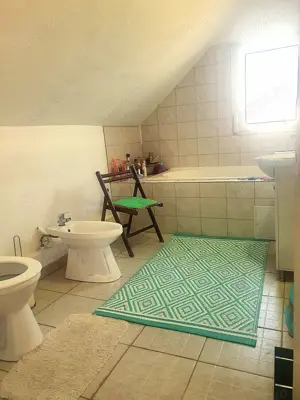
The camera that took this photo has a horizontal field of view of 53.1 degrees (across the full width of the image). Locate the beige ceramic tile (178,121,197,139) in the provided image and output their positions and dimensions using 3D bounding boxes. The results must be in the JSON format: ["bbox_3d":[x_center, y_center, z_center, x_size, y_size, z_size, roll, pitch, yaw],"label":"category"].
[{"bbox_3d":[0.458,-0.853,3.680,0.250,0.201,0.010,1,13,24],"label":"beige ceramic tile"}]

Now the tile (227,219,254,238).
[{"bbox_3d":[0.854,0.272,2.837,0.248,0.190,0.010,1,12,24],"label":"tile"}]

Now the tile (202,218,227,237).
[{"bbox_3d":[0.629,0.266,2.959,0.254,0.187,0.010,1,11,24],"label":"tile"}]

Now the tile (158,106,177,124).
[{"bbox_3d":[0.219,-1.069,3.787,0.250,0.202,0.010,1,13,23],"label":"tile"}]

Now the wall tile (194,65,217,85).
[{"bbox_3d":[0.642,-1.438,3.459,0.250,0.201,0.010,1,13,24],"label":"wall tile"}]

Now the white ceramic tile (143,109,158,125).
[{"bbox_3d":[-0.014,-1.055,3.843,0.251,0.196,0.010,1,11,24],"label":"white ceramic tile"}]

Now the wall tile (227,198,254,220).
[{"bbox_3d":[0.840,0.080,2.801,0.248,0.200,0.010,1,12,24],"label":"wall tile"}]

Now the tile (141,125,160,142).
[{"bbox_3d":[0.000,-0.860,3.879,0.251,0.202,0.010,1,11,24],"label":"tile"}]

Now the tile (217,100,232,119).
[{"bbox_3d":[0.866,-1.042,3.453,0.174,0.201,0.010,1,13,24],"label":"tile"}]

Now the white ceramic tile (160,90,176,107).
[{"bbox_3d":[0.204,-1.267,3.743,0.250,0.202,0.010,1,13,23],"label":"white ceramic tile"}]

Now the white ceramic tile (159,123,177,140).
[{"bbox_3d":[0.228,-0.857,3.777,0.249,0.202,0.010,1,11,24],"label":"white ceramic tile"}]

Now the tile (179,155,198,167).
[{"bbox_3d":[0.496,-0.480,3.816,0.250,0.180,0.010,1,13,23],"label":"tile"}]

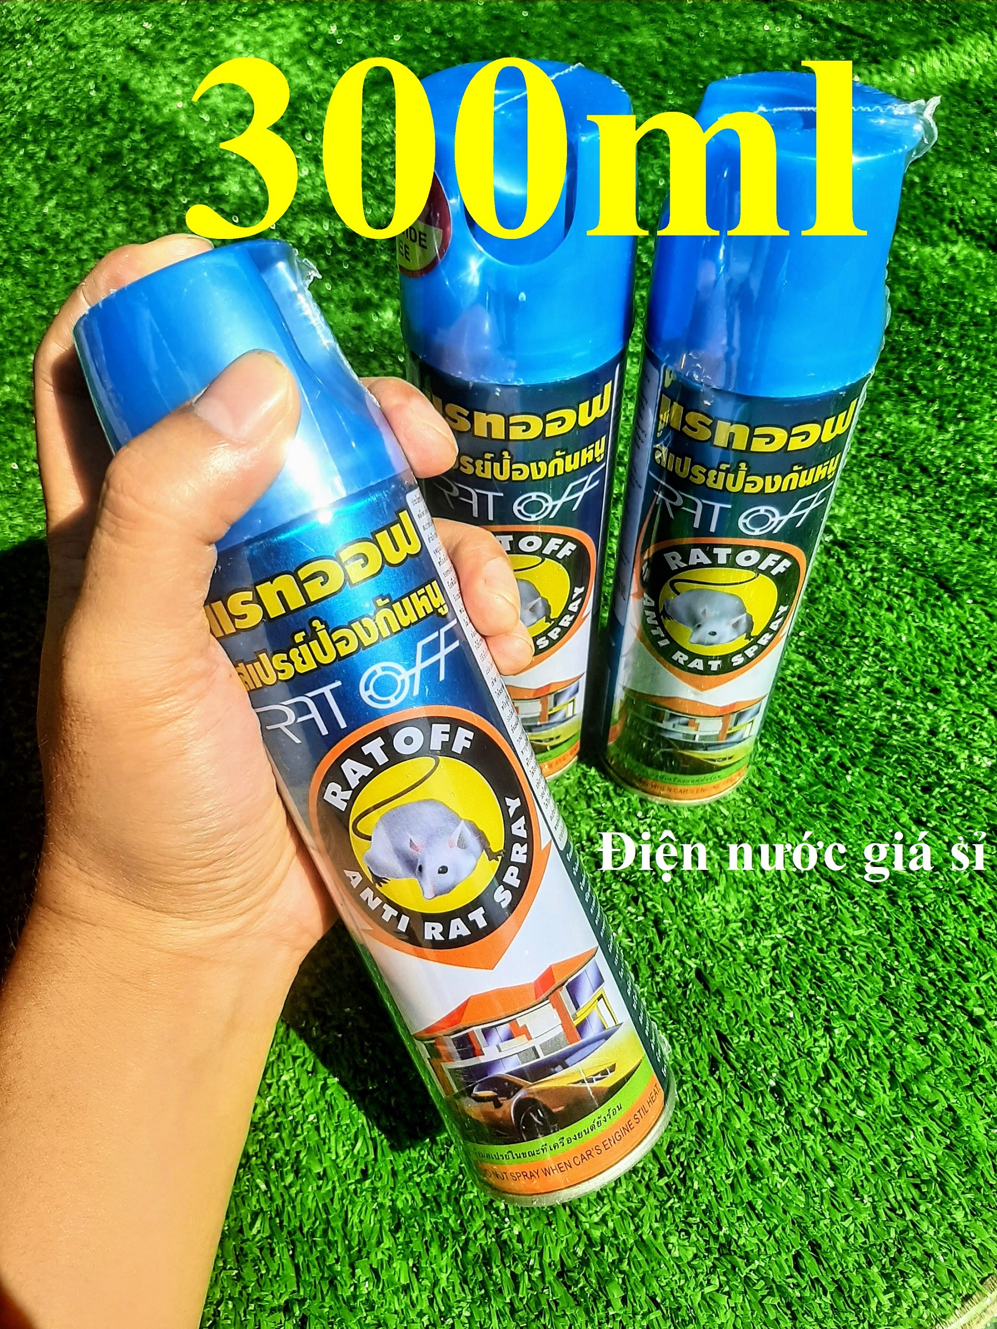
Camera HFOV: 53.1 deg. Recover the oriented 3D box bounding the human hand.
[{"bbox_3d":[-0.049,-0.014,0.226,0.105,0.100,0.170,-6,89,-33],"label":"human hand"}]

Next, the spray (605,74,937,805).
[{"bbox_3d":[0.063,-0.040,0.280,0.053,0.212,0.053,5,49,5],"label":"spray"}]

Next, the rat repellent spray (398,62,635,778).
[{"bbox_3d":[0.005,-0.045,0.282,0.053,0.212,0.053,0,50,0],"label":"rat repellent spray"}]

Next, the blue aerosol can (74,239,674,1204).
[{"bbox_3d":[-0.022,0.020,0.225,0.053,0.212,0.053,-21,15,6],"label":"blue aerosol can"}]

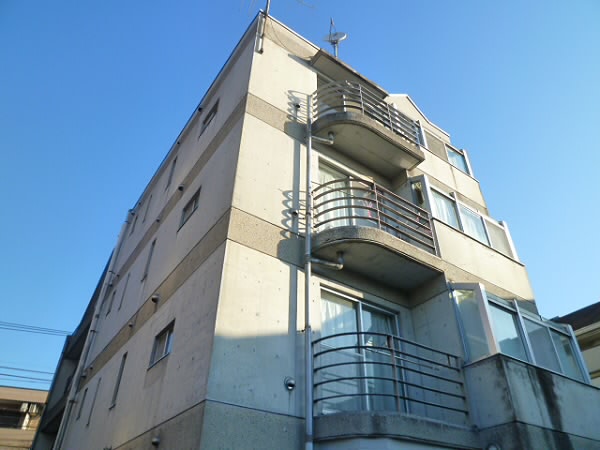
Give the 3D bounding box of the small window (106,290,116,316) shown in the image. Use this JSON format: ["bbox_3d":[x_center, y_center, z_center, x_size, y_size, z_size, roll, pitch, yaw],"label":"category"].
[{"bbox_3d":[-5.470,2.276,12.565,0.120,0.680,0.320,24,-42,-27],"label":"small window"}]

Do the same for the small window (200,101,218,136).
[{"bbox_3d":[-2.120,-2.588,10.473,0.100,0.440,0.850,24,-43,-27],"label":"small window"}]

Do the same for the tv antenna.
[{"bbox_3d":[0.933,-4.755,11.229,0.550,1.300,0.600,-3,-37,6],"label":"tv antenna"}]

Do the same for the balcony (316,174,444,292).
[{"bbox_3d":[1.354,0.116,7.621,2.190,1.410,0.890,24,-43,-27],"label":"balcony"}]

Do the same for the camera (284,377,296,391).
[{"bbox_3d":[-0.112,2.011,5.494,0.135,0.140,0.100,24,-43,-27],"label":"camera"}]

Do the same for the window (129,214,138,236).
[{"bbox_3d":[-5.595,0.025,14.592,0.120,0.660,0.300,24,-42,-27],"label":"window"}]

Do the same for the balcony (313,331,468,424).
[{"bbox_3d":[1.280,2.183,5.987,2.080,0.980,0.890,24,-43,-27],"label":"balcony"}]

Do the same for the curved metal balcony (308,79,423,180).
[{"bbox_3d":[1.401,-2.079,9.098,2.230,1.330,0.880,23,-42,-26],"label":"curved metal balcony"}]

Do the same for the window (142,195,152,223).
[{"bbox_3d":[-4.644,-0.465,13.370,0.100,1.000,0.270,24,-43,-27],"label":"window"}]

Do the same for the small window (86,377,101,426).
[{"bbox_3d":[-4.564,3.918,9.606,0.120,1.030,0.170,24,-42,-27],"label":"small window"}]

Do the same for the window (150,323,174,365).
[{"bbox_3d":[-2.156,1.943,6.934,0.100,0.540,0.840,24,-43,-27],"label":"window"}]

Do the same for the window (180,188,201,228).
[{"bbox_3d":[-2.165,-0.311,8.743,0.100,0.540,0.880,24,-43,-27],"label":"window"}]

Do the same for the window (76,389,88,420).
[{"bbox_3d":[-5.307,4.384,10.583,0.120,0.680,0.300,24,-42,-27],"label":"window"}]

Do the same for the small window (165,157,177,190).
[{"bbox_3d":[-3.614,-1.432,12.164,0.120,1.040,0.330,24,-42,-27],"label":"small window"}]

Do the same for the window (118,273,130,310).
[{"bbox_3d":[-4.652,1.778,11.479,0.120,1.060,0.170,24,-42,-27],"label":"window"}]

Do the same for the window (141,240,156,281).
[{"bbox_3d":[-3.520,0.838,10.290,0.100,1.060,0.350,24,-43,-27],"label":"window"}]

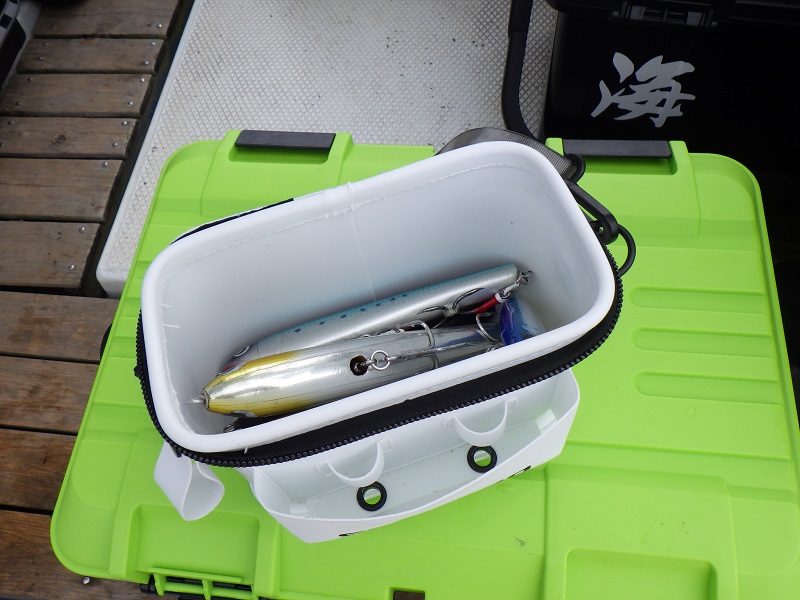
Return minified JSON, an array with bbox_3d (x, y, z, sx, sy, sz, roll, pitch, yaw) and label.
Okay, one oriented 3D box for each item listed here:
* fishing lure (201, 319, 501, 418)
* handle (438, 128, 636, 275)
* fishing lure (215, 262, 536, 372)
[{"bbox_3d":[-0.022,0.041,0.375,0.177,0.035,0.033,-9,63,-16],"label":"fishing lure"},{"bbox_3d":[0.079,-0.061,0.386,0.130,0.042,0.052,39,72,19],"label":"handle"},{"bbox_3d":[-0.012,0.011,0.410,0.212,0.025,0.027,-17,107,-14],"label":"fishing lure"}]

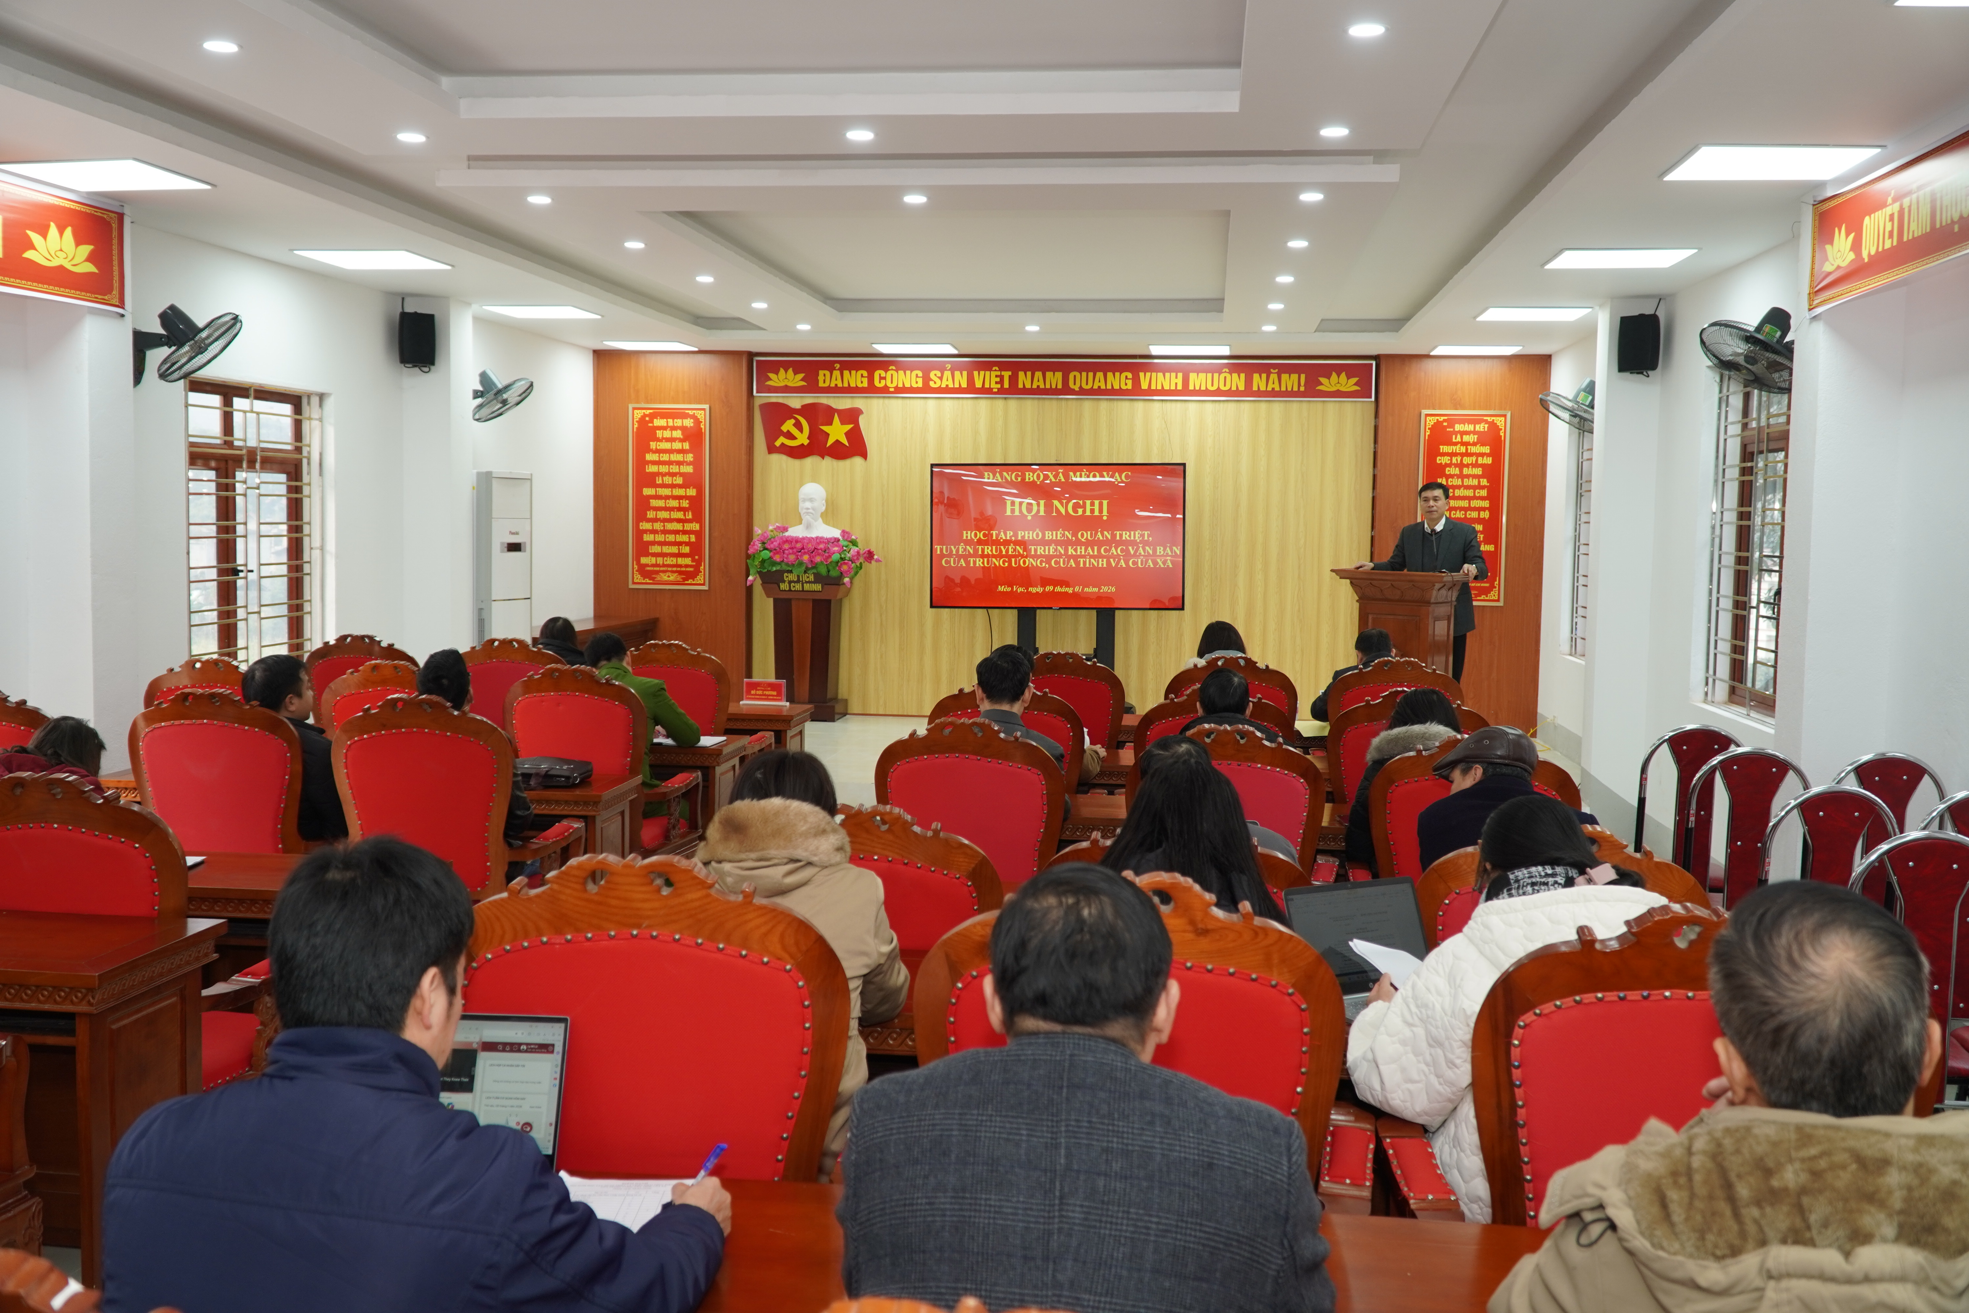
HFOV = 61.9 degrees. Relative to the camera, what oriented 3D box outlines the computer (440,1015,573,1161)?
[{"bbox_3d":[-0.681,0.519,1.892,0.320,0.200,0.270,1,5,2],"label":"computer"}]

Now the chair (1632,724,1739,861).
[{"bbox_3d":[2.523,0.680,6.180,0.430,0.910,0.500,1,5,-5],"label":"chair"}]

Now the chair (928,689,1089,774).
[{"bbox_3d":[0.111,0.611,5.923,0.590,1.080,0.630,2,5,8],"label":"chair"}]

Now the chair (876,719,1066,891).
[{"bbox_3d":[-0.010,0.693,4.934,0.590,1.080,0.630,2,5,8],"label":"chair"}]

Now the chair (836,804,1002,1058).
[{"bbox_3d":[-0.205,0.810,3.468,0.660,1.110,0.650,2,5,8],"label":"chair"}]

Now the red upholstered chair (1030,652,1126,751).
[{"bbox_3d":[0.355,0.503,7.248,0.590,1.080,0.630,2,5,8],"label":"red upholstered chair"}]

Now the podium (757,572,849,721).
[{"bbox_3d":[-1.356,-0.085,12.711,0.660,1.180,0.480,2,5,8],"label":"podium"}]

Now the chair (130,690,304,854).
[{"bbox_3d":[-2.242,0.629,5.164,0.660,1.110,0.650,2,5,8],"label":"chair"}]

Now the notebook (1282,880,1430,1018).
[{"bbox_3d":[0.741,0.535,2.941,0.315,0.205,0.265,-1,5,-26],"label":"notebook"}]

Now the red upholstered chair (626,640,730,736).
[{"bbox_3d":[-1.332,0.466,7.400,0.660,1.110,0.650,2,5,8],"label":"red upholstered chair"}]

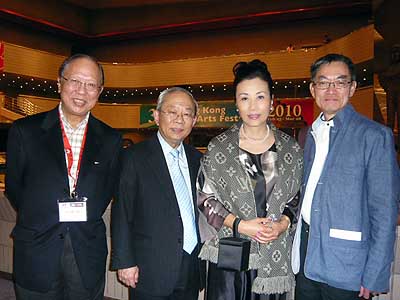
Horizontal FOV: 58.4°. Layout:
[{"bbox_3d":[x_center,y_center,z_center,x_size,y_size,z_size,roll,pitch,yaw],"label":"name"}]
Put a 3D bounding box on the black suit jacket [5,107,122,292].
[{"bbox_3d":[-0.563,0.203,1.500,0.490,0.740,0.290,-1,2,-18],"label":"black suit jacket"}]

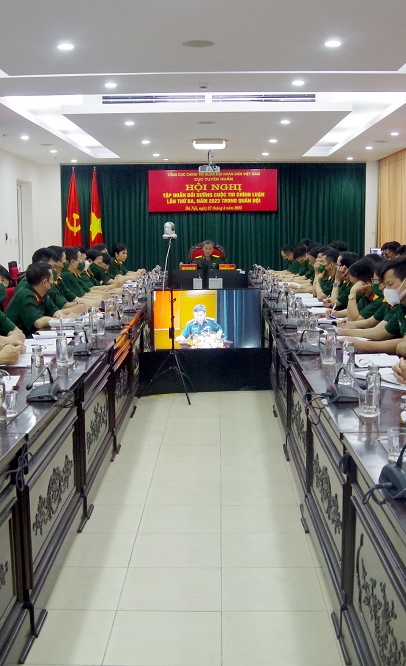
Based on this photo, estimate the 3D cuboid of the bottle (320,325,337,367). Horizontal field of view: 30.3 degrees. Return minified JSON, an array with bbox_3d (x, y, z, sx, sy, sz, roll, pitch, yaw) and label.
[{"bbox_3d":[0.691,0.066,4.026,0.062,0.186,0.062,0,8,1],"label":"bottle"}]

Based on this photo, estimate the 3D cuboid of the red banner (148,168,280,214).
[{"bbox_3d":[0.162,-2.357,12.400,2.130,0.710,0.050,0,8,1],"label":"red banner"}]

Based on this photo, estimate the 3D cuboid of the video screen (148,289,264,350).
[{"bbox_3d":[0.037,-0.119,6.853,1.000,0.575,0.060,-1,8,-3],"label":"video screen"}]

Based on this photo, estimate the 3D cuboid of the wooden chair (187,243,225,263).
[{"bbox_3d":[0.083,-0.697,11.414,0.640,1.200,0.600,0,8,1],"label":"wooden chair"}]

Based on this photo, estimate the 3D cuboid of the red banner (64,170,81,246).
[{"bbox_3d":[-2.431,-2.205,14.120,0.380,1.750,0.280,0,8,1],"label":"red banner"}]

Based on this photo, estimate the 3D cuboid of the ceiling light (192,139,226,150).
[{"bbox_3d":[0.086,-2.723,10.800,0.490,0.100,0.450,0,8,1],"label":"ceiling light"}]

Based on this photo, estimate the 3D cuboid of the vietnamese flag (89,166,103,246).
[{"bbox_3d":[-1.998,-2.205,14.120,0.380,1.750,0.280,0,8,1],"label":"vietnamese flag"}]

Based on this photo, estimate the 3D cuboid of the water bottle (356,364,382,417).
[{"bbox_3d":[0.678,0.226,2.970,0.064,0.195,0.064,0,8,1],"label":"water bottle"}]

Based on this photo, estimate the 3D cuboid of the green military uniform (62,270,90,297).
[{"bbox_3d":[-1.281,-0.357,7.455,0.360,0.540,0.460,-1,8,-5],"label":"green military uniform"}]

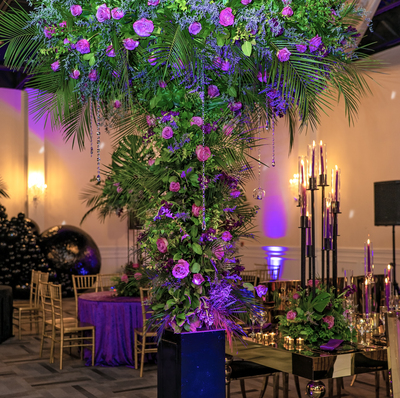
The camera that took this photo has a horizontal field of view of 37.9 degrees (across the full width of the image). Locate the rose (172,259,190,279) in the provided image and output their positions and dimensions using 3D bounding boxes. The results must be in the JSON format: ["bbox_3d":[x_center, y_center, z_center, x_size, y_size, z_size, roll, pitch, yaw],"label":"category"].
[{"bbox_3d":[-0.109,0.416,3.439,0.103,0.112,0.091,-1,-4,9],"label":"rose"}]

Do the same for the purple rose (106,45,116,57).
[{"bbox_3d":[-0.474,-0.789,3.120,0.062,0.066,0.060,-2,-4,30],"label":"purple rose"}]

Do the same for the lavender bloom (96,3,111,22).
[{"bbox_3d":[-0.492,-0.949,2.980,0.074,0.095,0.070,0,-2,7],"label":"lavender bloom"}]

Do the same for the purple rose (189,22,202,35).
[{"bbox_3d":[-0.027,-0.989,3.383,0.078,0.073,0.064,0,-4,0],"label":"purple rose"}]

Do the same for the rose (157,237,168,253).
[{"bbox_3d":[-0.226,0.280,3.509,0.072,0.096,0.072,-2,-5,22],"label":"rose"}]

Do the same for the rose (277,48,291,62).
[{"bbox_3d":[0.444,-0.768,3.100,0.072,0.072,0.066,1,-4,-24],"label":"rose"}]

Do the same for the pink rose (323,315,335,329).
[{"bbox_3d":[0.907,0.868,4.100,0.081,0.095,0.070,0,-2,2],"label":"pink rose"}]

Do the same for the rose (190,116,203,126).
[{"bbox_3d":[-0.017,-0.445,3.330,0.074,0.063,0.065,0,-2,-3],"label":"rose"}]

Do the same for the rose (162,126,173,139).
[{"bbox_3d":[-0.197,-0.403,3.560,0.070,0.079,0.064,-1,-4,17],"label":"rose"}]

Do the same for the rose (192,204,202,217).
[{"bbox_3d":[-0.015,0.067,3.400,0.065,0.075,0.062,0,-3,6],"label":"rose"}]

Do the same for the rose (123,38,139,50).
[{"bbox_3d":[-0.407,-0.913,3.437,0.091,0.066,0.067,-1,-5,19],"label":"rose"}]

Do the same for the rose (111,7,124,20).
[{"bbox_3d":[-0.439,-0.986,3.100,0.072,0.066,0.064,-1,-3,17],"label":"rose"}]

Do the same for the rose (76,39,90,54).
[{"bbox_3d":[-0.627,-0.821,3.140,0.074,0.074,0.066,-1,-3,17],"label":"rose"}]

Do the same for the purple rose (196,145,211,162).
[{"bbox_3d":[0.021,-0.257,3.300,0.085,0.093,0.075,0,-2,-5],"label":"purple rose"}]

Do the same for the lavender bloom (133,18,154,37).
[{"bbox_3d":[-0.276,-0.842,2.870,0.103,0.093,0.080,0,-2,3],"label":"lavender bloom"}]

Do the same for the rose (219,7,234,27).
[{"bbox_3d":[0.134,-0.902,2.900,0.077,0.095,0.075,0,-2,-4],"label":"rose"}]

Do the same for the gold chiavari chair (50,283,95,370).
[{"bbox_3d":[-1.440,1.419,6.639,0.420,0.920,0.400,2,-4,-28],"label":"gold chiavari chair"}]

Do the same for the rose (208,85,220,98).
[{"bbox_3d":[0.079,-0.597,3.250,0.067,0.072,0.065,0,-2,-7],"label":"rose"}]

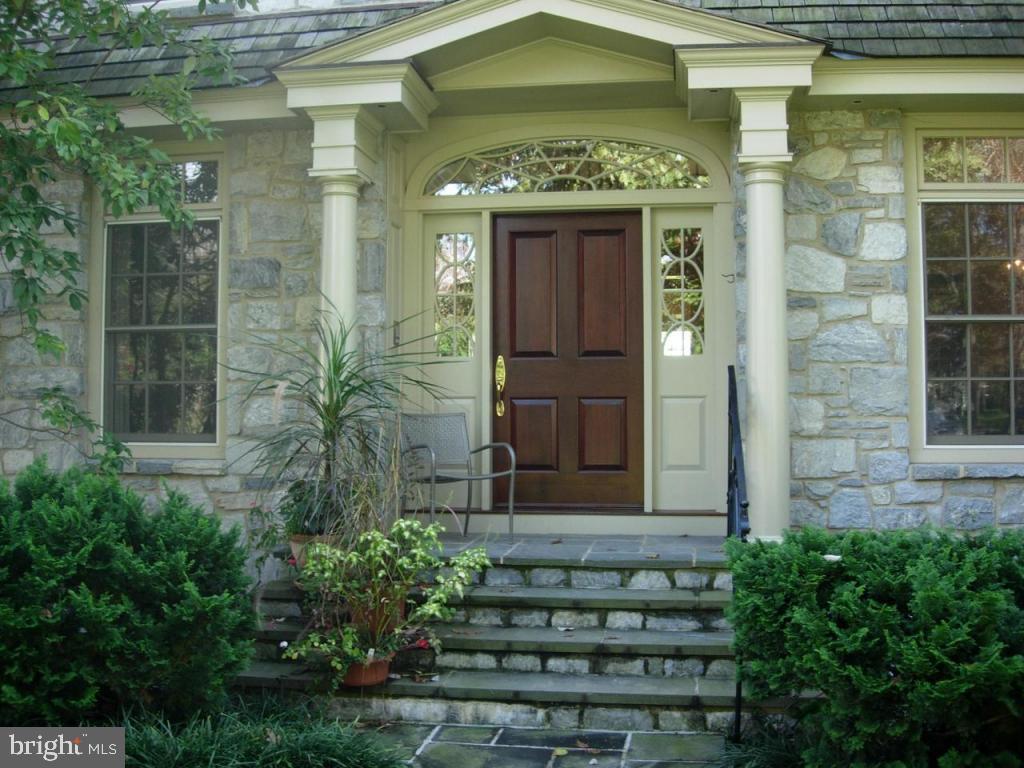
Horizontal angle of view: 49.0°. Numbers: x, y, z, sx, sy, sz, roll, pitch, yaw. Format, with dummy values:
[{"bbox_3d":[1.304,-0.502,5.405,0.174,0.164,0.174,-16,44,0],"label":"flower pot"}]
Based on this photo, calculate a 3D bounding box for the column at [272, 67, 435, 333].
[{"bbox_3d":[-1.077,-0.499,7.731,0.880,3.111,0.780,0,-2,7],"label":"column"}]

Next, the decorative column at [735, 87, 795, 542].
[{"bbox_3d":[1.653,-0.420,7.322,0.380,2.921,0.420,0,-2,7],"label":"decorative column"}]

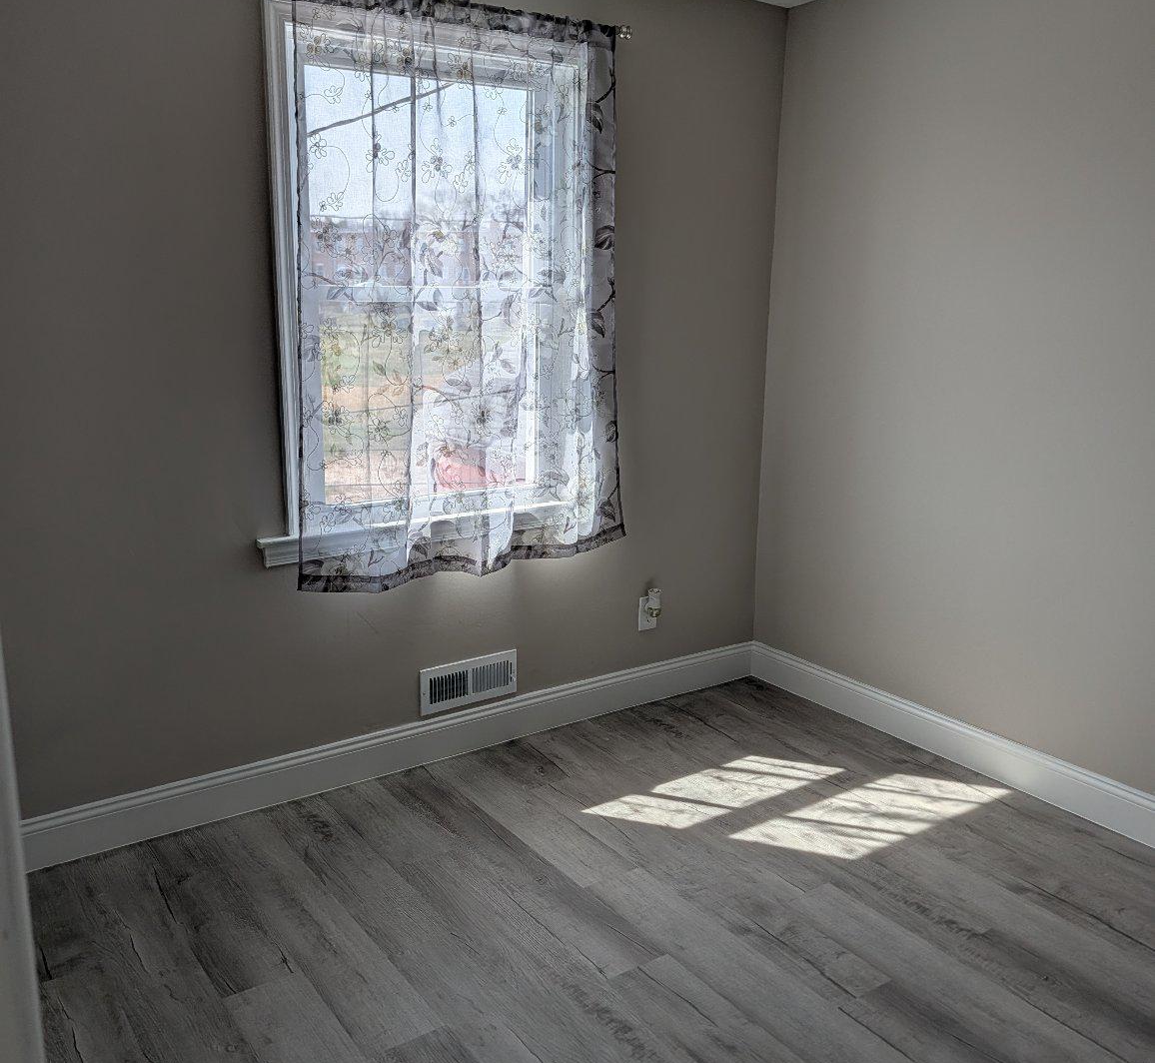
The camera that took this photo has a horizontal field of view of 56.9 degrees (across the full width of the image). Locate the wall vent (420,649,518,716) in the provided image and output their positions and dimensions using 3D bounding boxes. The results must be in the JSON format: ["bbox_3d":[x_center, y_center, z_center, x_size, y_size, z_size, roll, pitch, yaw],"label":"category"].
[{"bbox_3d":[-0.342,0.476,3.371,0.347,0.146,0.020,-8,16,-34],"label":"wall vent"}]

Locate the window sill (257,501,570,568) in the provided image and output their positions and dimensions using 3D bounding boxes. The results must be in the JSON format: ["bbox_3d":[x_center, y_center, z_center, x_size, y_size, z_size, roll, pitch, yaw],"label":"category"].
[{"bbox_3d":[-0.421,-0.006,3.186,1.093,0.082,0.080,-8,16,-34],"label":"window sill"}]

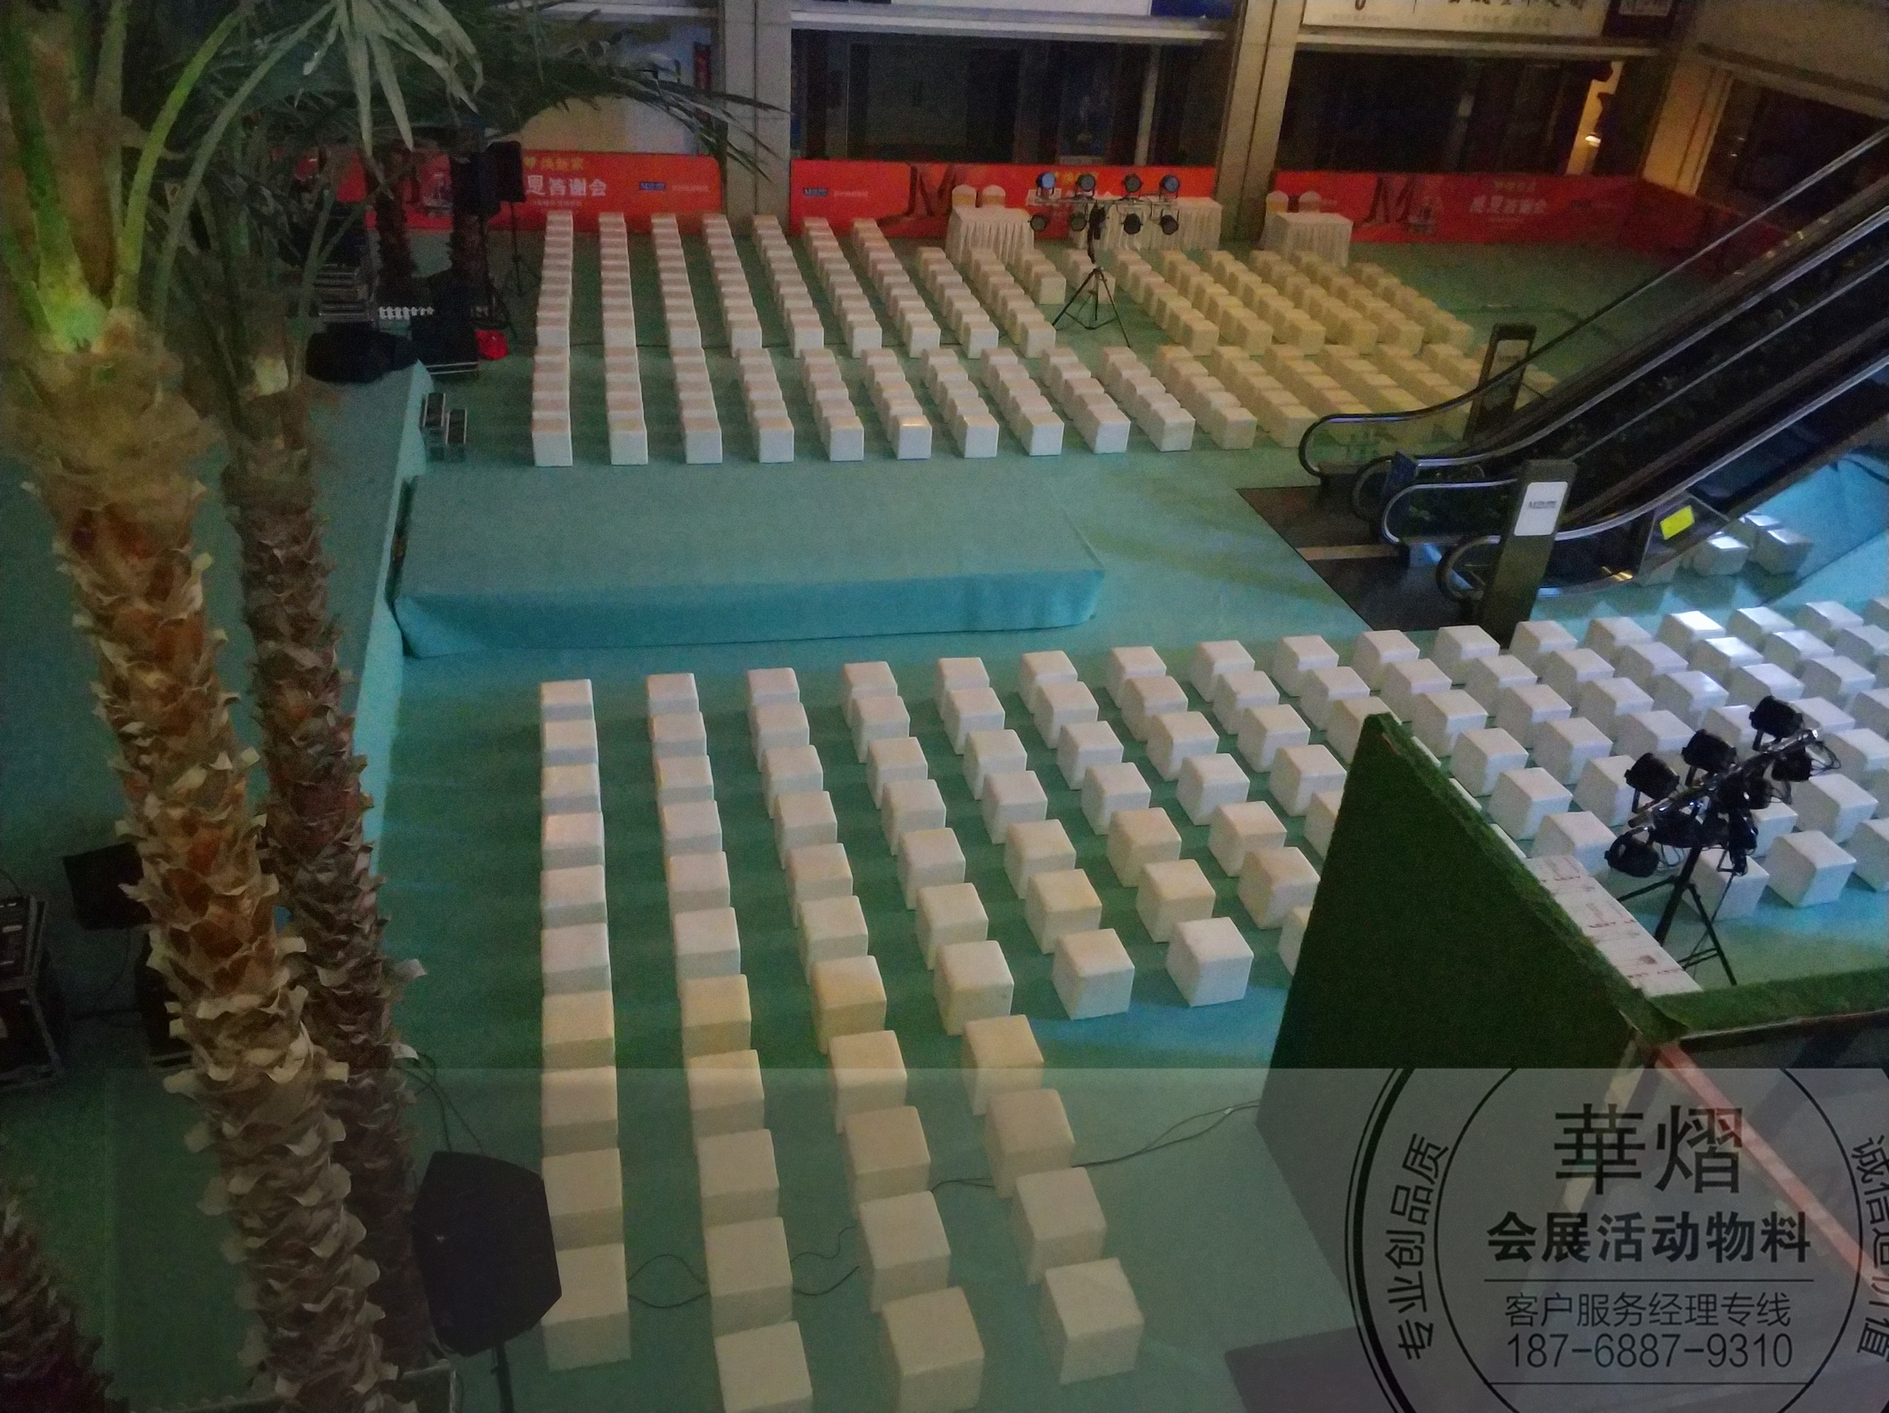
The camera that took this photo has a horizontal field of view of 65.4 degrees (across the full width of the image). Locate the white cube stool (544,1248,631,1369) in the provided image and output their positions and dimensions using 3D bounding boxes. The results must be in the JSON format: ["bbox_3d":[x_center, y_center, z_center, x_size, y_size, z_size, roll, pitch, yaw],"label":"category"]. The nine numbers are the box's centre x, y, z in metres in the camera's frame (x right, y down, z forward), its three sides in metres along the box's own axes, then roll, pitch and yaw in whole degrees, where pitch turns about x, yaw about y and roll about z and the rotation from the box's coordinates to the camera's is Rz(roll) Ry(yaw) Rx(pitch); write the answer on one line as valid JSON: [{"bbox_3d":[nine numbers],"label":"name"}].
[{"bbox_3d":[-1.793,3.021,7.390,0.400,0.385,0.400,-4,33,-14],"label":"white cube stool"}]

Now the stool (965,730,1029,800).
[{"bbox_3d":[0.421,0.473,12.050,0.400,0.395,0.400,-4,33,-13],"label":"stool"}]

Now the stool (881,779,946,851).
[{"bbox_3d":[-0.231,0.845,11.190,0.400,0.390,0.395,-4,33,-14],"label":"stool"}]

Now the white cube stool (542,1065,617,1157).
[{"bbox_3d":[-2.088,2.387,8.481,0.400,0.390,0.401,-4,33,-13],"label":"white cube stool"}]

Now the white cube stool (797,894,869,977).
[{"bbox_3d":[-0.763,1.598,10.100,0.400,0.395,0.400,-4,33,-14],"label":"white cube stool"}]

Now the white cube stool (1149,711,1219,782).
[{"bbox_3d":[2.033,0.332,12.493,0.400,0.395,0.402,-4,34,-15],"label":"white cube stool"}]

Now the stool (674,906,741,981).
[{"bbox_3d":[-1.595,1.666,9.896,0.400,0.395,0.402,-4,34,-14],"label":"stool"}]

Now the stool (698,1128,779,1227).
[{"bbox_3d":[-1.136,2.643,8.092,0.400,0.385,0.400,-3,32,-13],"label":"stool"}]

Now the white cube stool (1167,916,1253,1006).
[{"bbox_3d":[1.841,1.761,10.174,0.400,0.400,0.400,-4,33,-14],"label":"white cube stool"}]

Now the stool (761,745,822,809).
[{"bbox_3d":[-1.175,0.593,11.468,0.400,0.390,0.395,-5,33,-14],"label":"stool"}]

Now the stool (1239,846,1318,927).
[{"bbox_3d":[2.485,1.335,10.889,0.405,0.386,0.405,-5,33,-14],"label":"stool"}]

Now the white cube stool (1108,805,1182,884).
[{"bbox_3d":[1.526,1.073,11.251,0.400,0.395,0.400,-5,33,-15],"label":"white cube stool"}]

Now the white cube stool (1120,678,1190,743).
[{"bbox_3d":[1.828,0.024,12.763,0.400,0.390,0.395,-5,33,-15],"label":"white cube stool"}]

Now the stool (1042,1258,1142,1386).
[{"bbox_3d":[0.752,3.175,7.615,0.400,0.390,0.401,-4,33,-14],"label":"stool"}]

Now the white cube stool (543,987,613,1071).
[{"bbox_3d":[-2.209,2.030,8.941,0.400,0.385,0.400,-3,32,-13],"label":"white cube stool"}]

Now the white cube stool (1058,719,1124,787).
[{"bbox_3d":[1.215,0.408,12.258,0.400,0.395,0.402,-4,34,-14],"label":"white cube stool"}]

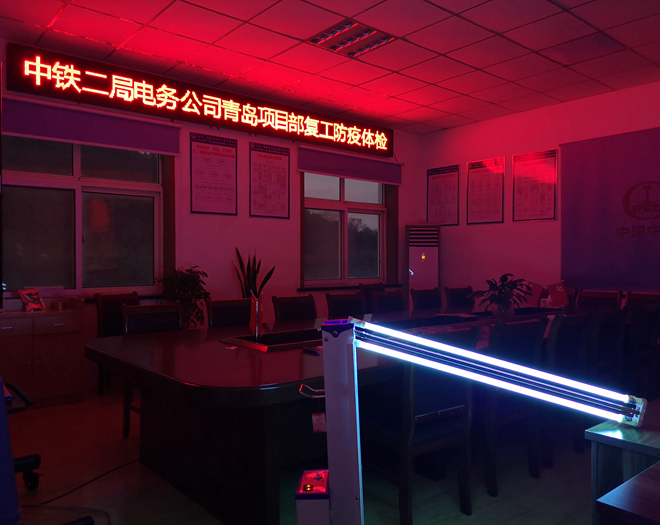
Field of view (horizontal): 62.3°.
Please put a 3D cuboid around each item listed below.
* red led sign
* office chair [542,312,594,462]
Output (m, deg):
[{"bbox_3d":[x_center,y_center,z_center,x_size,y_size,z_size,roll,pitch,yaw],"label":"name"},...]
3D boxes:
[{"bbox_3d":[-0.951,-1.690,6.293,4.850,0.400,0.090,0,0,-41],"label":"red led sign"},{"bbox_3d":[1.316,0.753,3.450,0.450,0.920,0.550,0,0,-41],"label":"office chair"}]

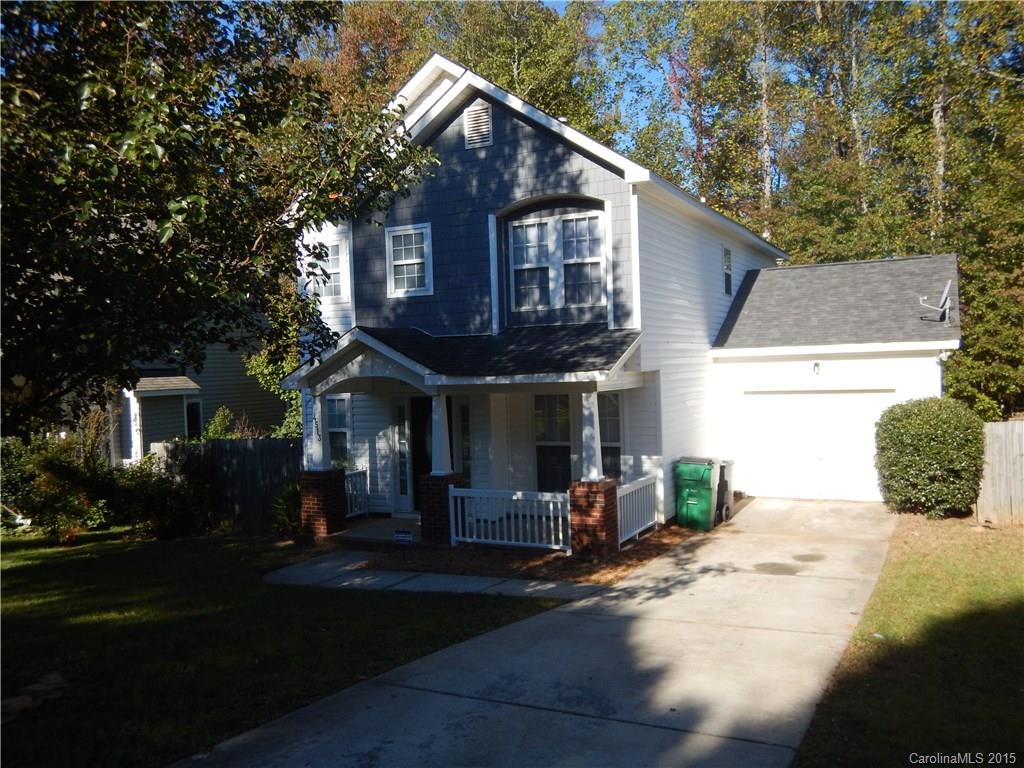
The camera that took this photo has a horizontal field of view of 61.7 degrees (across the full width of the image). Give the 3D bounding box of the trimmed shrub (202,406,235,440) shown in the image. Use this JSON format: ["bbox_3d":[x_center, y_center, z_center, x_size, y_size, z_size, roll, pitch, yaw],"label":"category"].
[{"bbox_3d":[-6.569,1.533,19.200,1.050,2.100,1.050,-1,2,27],"label":"trimmed shrub"}]

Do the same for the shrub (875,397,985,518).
[{"bbox_3d":[7.015,1.238,14.450,1.680,2.000,1.680,-1,2,27],"label":"shrub"}]

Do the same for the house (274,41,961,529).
[{"bbox_3d":[2.912,-1.858,18.340,11.786,8.179,13.843,-1,2,27],"label":"house"}]

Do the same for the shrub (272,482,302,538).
[{"bbox_3d":[-3.925,2.227,15.100,0.650,0.950,0.650,-1,2,27],"label":"shrub"}]

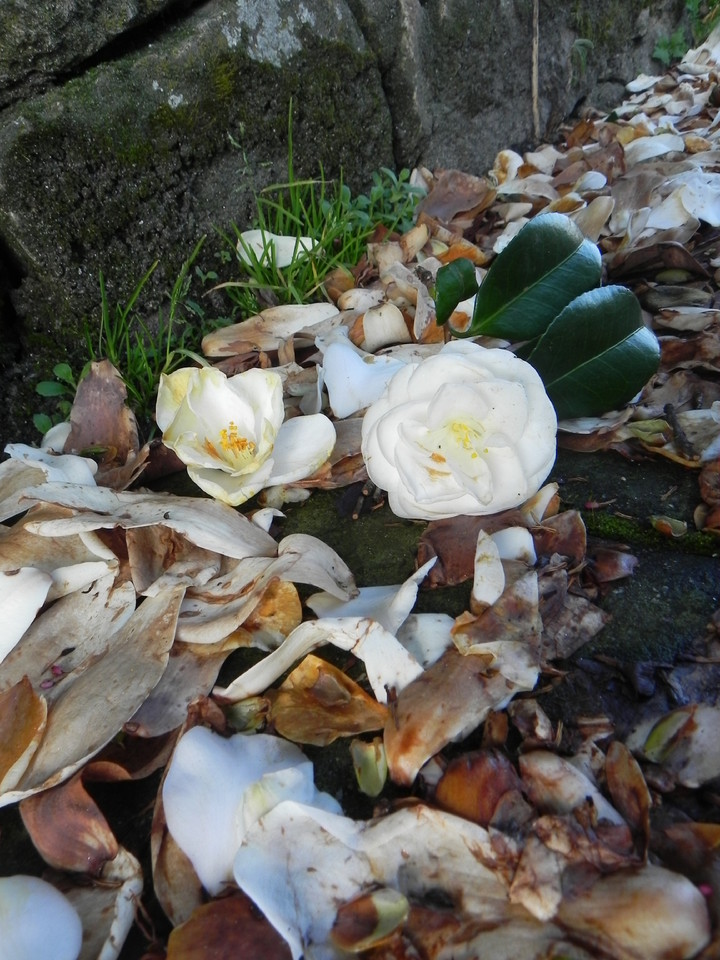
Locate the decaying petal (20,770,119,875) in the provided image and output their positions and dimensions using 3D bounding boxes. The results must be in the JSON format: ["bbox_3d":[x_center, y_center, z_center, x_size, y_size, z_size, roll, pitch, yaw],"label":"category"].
[{"bbox_3d":[-0.089,0.105,0.222,0.032,0.013,0.021,27,54,21],"label":"decaying petal"}]

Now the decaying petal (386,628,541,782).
[{"bbox_3d":[0.036,0.079,0.252,0.030,0.014,0.062,38,54,25],"label":"decaying petal"}]

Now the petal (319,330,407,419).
[{"bbox_3d":[0.002,-0.056,0.385,0.046,0.025,0.040,0,40,0],"label":"petal"}]

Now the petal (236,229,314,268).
[{"bbox_3d":[-0.058,-0.161,0.500,0.051,0.014,0.028,0,40,0],"label":"petal"}]

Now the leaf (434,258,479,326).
[{"bbox_3d":[0.054,-0.104,0.402,0.025,0.012,0.040,-1,62,23],"label":"leaf"}]

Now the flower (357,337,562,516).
[{"bbox_3d":[0.046,-0.024,0.344,0.089,0.042,0.082,0,70,5],"label":"flower"}]

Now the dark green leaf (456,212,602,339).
[{"bbox_3d":[0.089,-0.105,0.375,0.087,0.016,0.048,-43,74,-3],"label":"dark green leaf"}]

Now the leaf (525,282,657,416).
[{"bbox_3d":[0.120,-0.066,0.383,0.076,0.016,0.056,-29,59,-24],"label":"leaf"}]

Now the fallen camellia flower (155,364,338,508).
[{"bbox_3d":[-0.053,-0.020,0.345,0.078,0.048,0.050,0,40,0],"label":"fallen camellia flower"}]

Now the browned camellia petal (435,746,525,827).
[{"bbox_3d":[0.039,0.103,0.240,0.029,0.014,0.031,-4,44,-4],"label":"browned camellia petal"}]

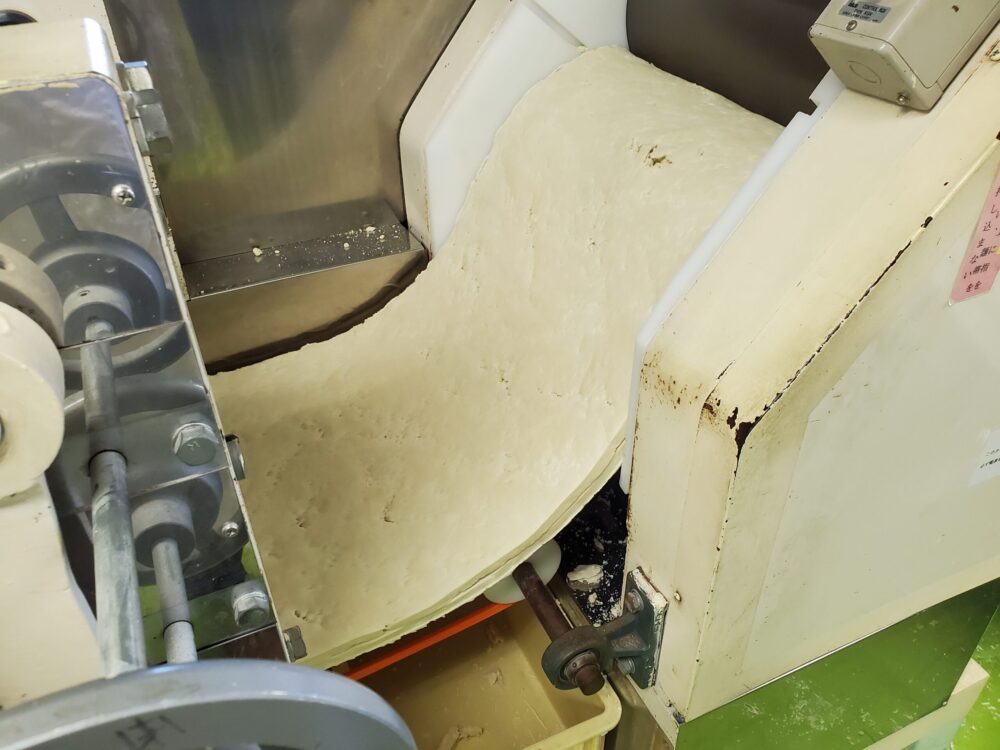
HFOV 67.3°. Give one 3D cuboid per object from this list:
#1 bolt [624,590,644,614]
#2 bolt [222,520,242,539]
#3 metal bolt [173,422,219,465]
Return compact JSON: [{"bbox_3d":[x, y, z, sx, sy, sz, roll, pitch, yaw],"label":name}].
[{"bbox_3d":[0.135,0.229,0.757,0.009,0.022,0.022,-16,39,-20],"label":"bolt"},{"bbox_3d":[-0.157,0.091,0.439,0.009,0.009,0.004,-16,39,-20],"label":"bolt"},{"bbox_3d":[-0.160,0.037,0.395,0.021,0.021,0.011,-16,39,-20],"label":"metal bolt"}]

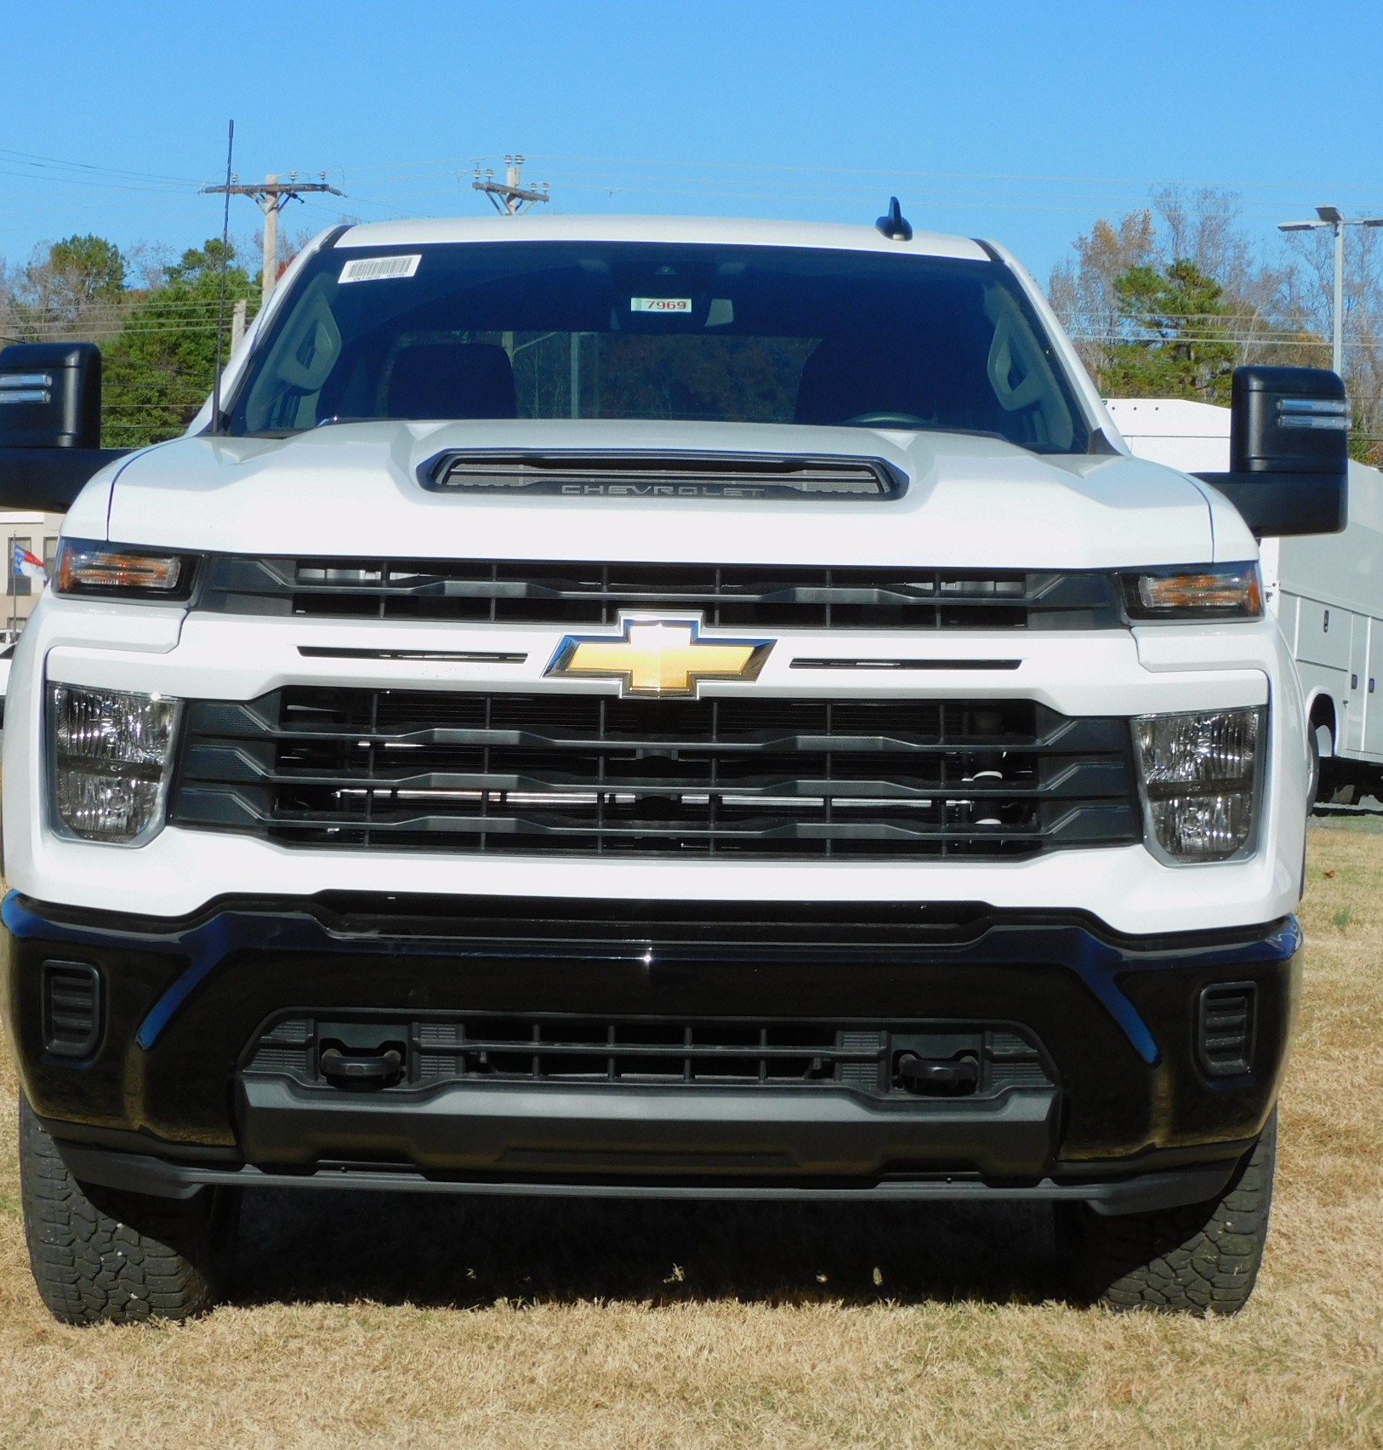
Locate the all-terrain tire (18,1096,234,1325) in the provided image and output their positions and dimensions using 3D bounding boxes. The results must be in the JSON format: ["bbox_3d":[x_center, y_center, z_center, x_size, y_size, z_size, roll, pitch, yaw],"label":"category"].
[{"bbox_3d":[-0.940,0.600,6.120,0.280,0.850,0.850,1,2,0],"label":"all-terrain tire"}]

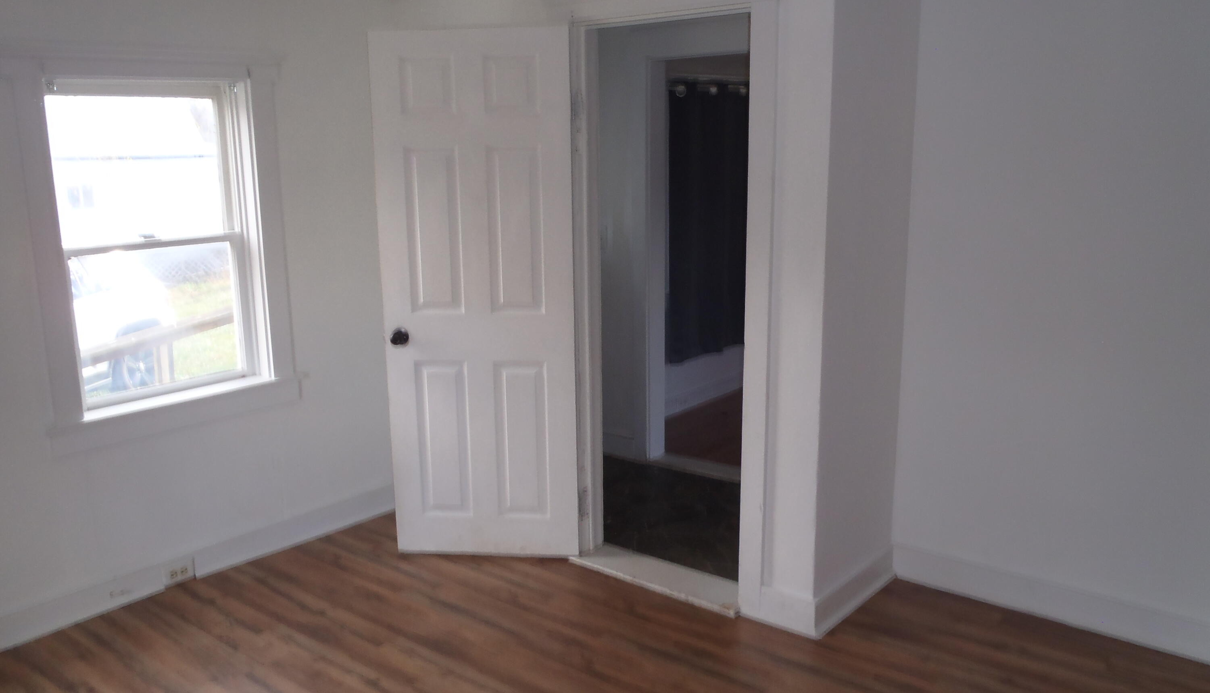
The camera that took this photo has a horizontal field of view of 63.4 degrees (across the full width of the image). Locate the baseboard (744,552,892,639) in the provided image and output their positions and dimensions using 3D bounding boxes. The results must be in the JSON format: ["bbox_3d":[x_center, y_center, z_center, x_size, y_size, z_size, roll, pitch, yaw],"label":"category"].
[{"bbox_3d":[0.788,0.845,3.589,0.300,0.128,0.587,9,16,40],"label":"baseboard"}]

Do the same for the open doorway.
[{"bbox_3d":[0.226,-0.127,3.548,0.745,2.020,0.130,9,16,40],"label":"open doorway"}]

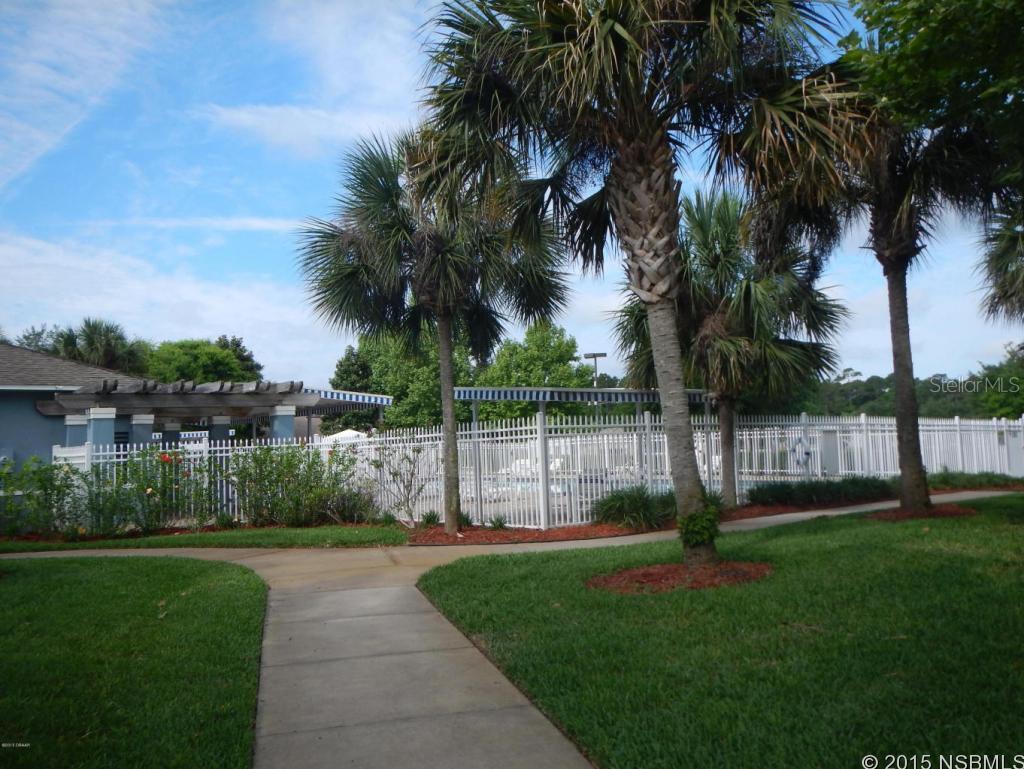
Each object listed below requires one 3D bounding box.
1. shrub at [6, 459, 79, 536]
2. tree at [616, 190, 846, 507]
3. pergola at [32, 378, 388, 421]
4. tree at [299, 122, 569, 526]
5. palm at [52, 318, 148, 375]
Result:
[{"bbox_3d":[-9.235,2.223,16.300,1.300,1.470,1.200,1,-6,-30],"label":"shrub"},{"bbox_3d":[4.363,-0.752,16.198,4.200,6.120,4.200,-2,-6,0],"label":"tree"},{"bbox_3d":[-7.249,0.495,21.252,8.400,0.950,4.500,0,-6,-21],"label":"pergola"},{"bbox_3d":[-1.240,-0.917,13.416,4.200,6.460,4.200,-2,-6,0],"label":"tree"},{"bbox_3d":[-18.691,1.223,37.590,4.100,8.540,4.100,-2,-6,0],"label":"palm"}]

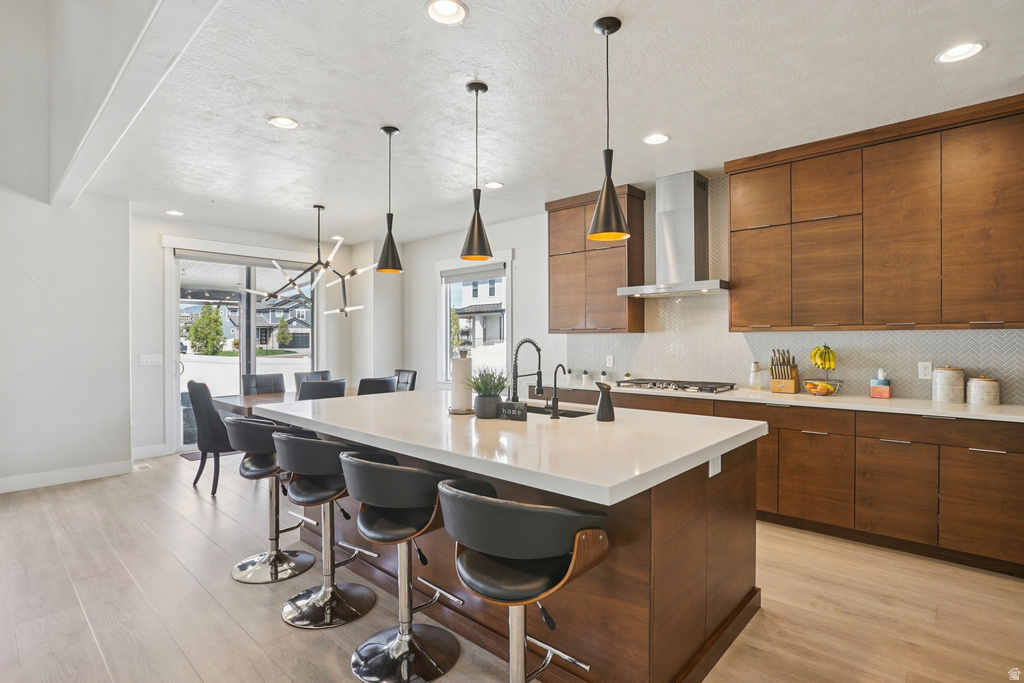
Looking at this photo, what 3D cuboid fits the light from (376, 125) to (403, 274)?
[{"bbox_3d":[-0.802,-0.934,3.377,0.180,0.965,0.180,0,0,0],"label":"light"}]

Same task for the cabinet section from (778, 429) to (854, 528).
[{"bbox_3d":[2.249,0.916,3.687,0.455,0.603,0.581,0,0,42],"label":"cabinet section"}]

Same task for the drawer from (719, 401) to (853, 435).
[{"bbox_3d":[2.052,0.534,3.805,0.917,0.165,0.480,0,1,43],"label":"drawer"}]

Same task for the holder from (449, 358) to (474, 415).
[{"bbox_3d":[-0.288,0.231,2.944,0.148,0.366,0.148,0,0,0],"label":"holder"}]

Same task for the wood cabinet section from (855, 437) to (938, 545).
[{"bbox_3d":[2.575,0.916,3.398,0.418,0.603,0.581,0,0,42],"label":"wood cabinet section"}]

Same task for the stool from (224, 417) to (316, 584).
[{"bbox_3d":[-1.352,0.877,2.959,0.510,0.856,0.480,0,0,43],"label":"stool"}]

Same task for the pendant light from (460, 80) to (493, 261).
[{"bbox_3d":[-0.191,-0.951,2.862,0.180,0.945,0.180,0,0,0],"label":"pendant light"}]

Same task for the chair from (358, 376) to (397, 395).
[{"bbox_3d":[-1.490,0.836,5.220,0.590,0.965,0.460,0,0,42],"label":"chair"}]

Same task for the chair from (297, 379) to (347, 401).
[{"bbox_3d":[-1.881,0.823,4.771,0.600,0.950,0.460,0,0,43],"label":"chair"}]

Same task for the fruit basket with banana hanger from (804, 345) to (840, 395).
[{"bbox_3d":[2.264,0.205,3.724,0.240,0.375,0.240,0,0,43],"label":"fruit basket with banana hanger"}]

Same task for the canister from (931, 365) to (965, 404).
[{"bbox_3d":[2.814,0.274,3.297,0.162,0.238,0.162,0,0,43],"label":"canister"}]

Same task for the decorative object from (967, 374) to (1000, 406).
[{"bbox_3d":[3.030,0.320,3.290,0.160,0.192,0.160,0,1,43],"label":"decorative object"}]

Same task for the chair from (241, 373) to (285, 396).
[{"bbox_3d":[-2.612,0.858,5.686,0.600,0.960,0.460,0,1,43],"label":"chair"}]

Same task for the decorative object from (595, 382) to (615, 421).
[{"bbox_3d":[0.488,0.316,2.676,0.102,0.193,0.093,0,0,18],"label":"decorative object"}]

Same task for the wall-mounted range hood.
[{"bbox_3d":[1.464,-0.928,4.492,0.910,1.040,0.530,0,1,43],"label":"wall-mounted range hood"}]

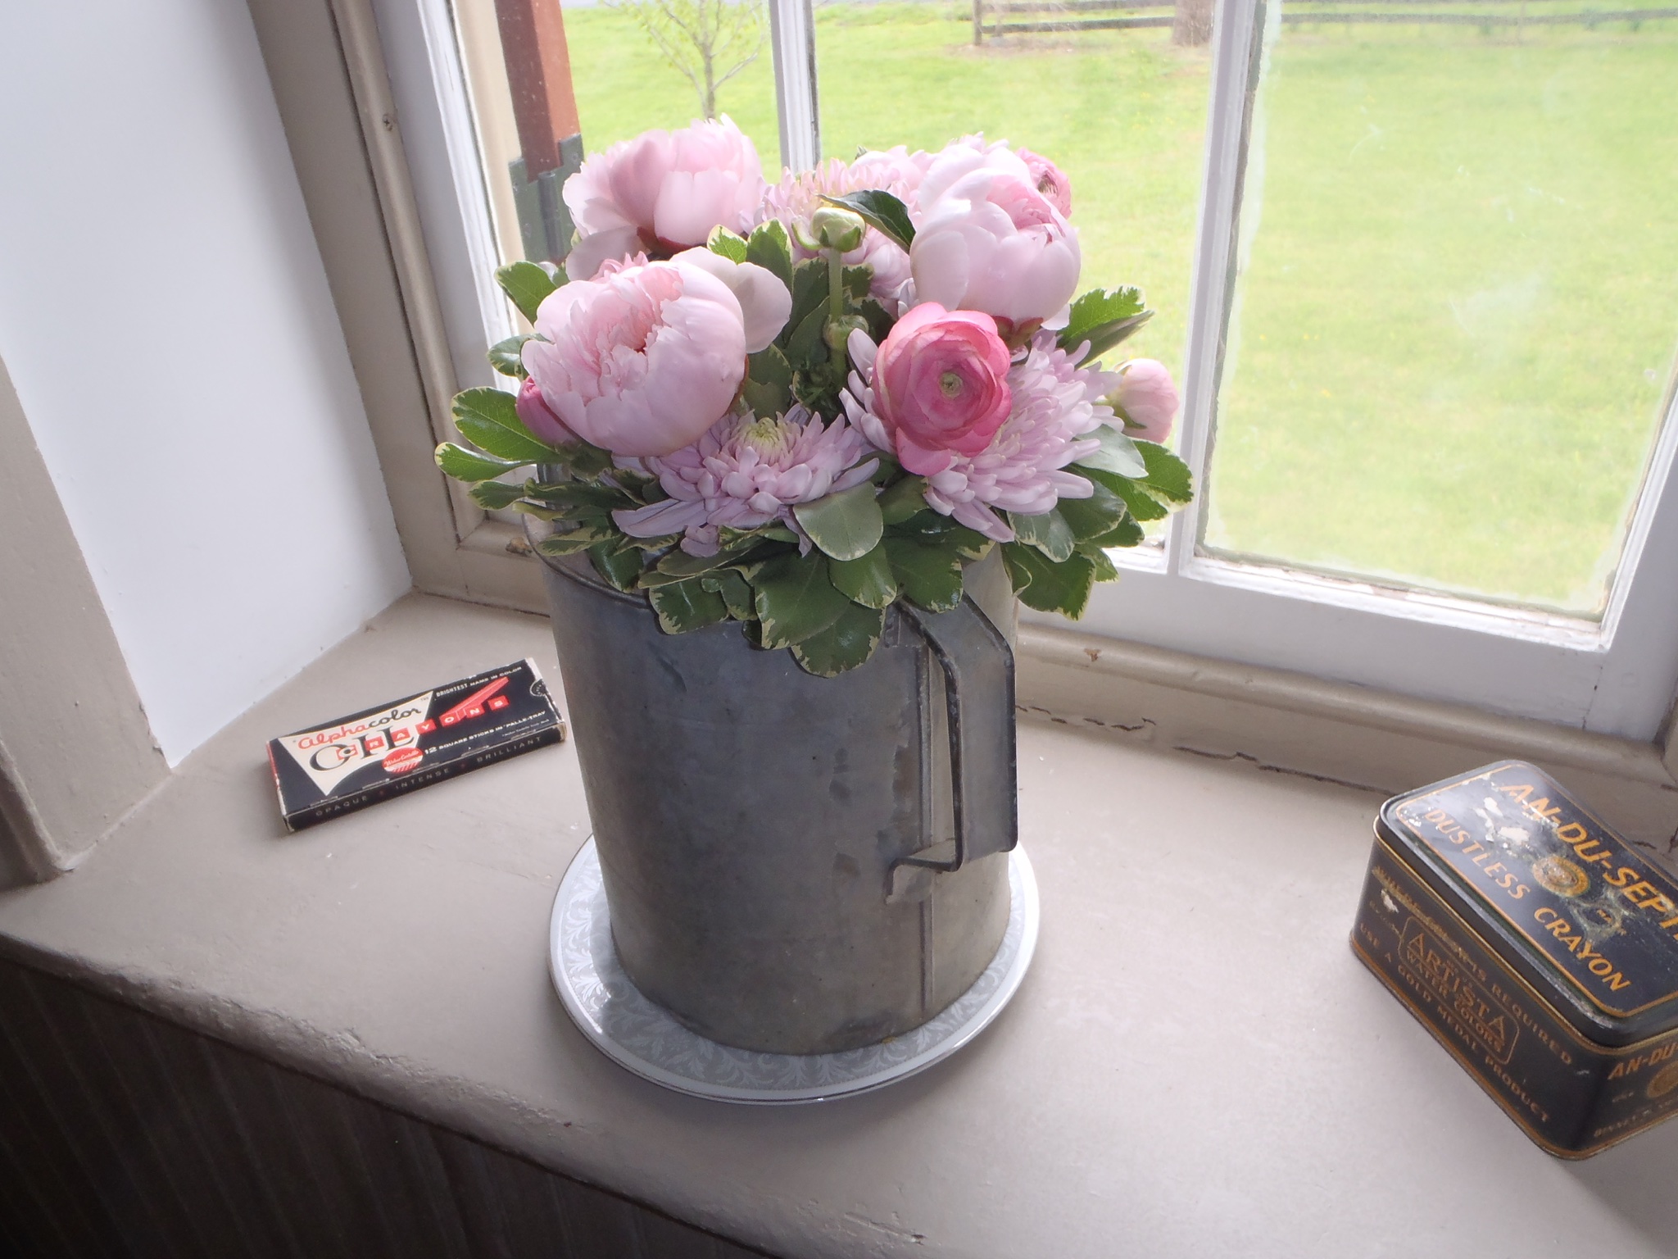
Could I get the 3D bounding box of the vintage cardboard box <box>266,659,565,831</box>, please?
[{"bbox_3d":[-0.215,0.057,0.693,0.137,0.010,0.065,-18,36,-20],"label":"vintage cardboard box"}]

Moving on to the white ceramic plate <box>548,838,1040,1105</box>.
[{"bbox_3d":[-0.018,0.120,0.573,0.204,0.018,0.204,-3,34,2],"label":"white ceramic plate"}]

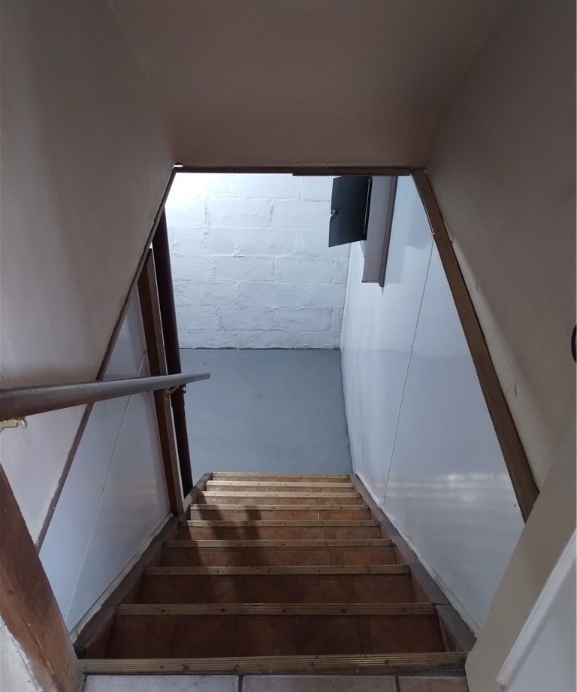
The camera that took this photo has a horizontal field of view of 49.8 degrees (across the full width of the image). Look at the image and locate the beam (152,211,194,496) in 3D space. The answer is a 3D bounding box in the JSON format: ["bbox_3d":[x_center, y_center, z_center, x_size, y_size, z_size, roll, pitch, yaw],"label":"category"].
[{"bbox_3d":[-0.502,0.197,2.796,0.065,2.030,0.065,1,37,-1],"label":"beam"}]

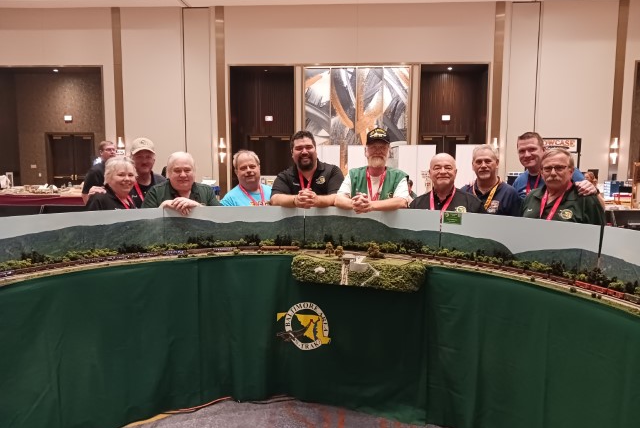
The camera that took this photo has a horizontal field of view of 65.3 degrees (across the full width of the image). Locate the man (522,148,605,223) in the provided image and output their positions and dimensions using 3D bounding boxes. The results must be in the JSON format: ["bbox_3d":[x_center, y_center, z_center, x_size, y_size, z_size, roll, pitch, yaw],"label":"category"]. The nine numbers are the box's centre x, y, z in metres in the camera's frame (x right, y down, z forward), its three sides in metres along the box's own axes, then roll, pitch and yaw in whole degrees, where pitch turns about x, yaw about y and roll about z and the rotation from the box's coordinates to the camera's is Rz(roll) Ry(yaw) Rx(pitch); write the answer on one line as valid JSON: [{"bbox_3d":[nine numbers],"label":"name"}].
[{"bbox_3d":[1.493,0.385,3.129,0.540,1.650,0.380,6,8,43],"label":"man"}]

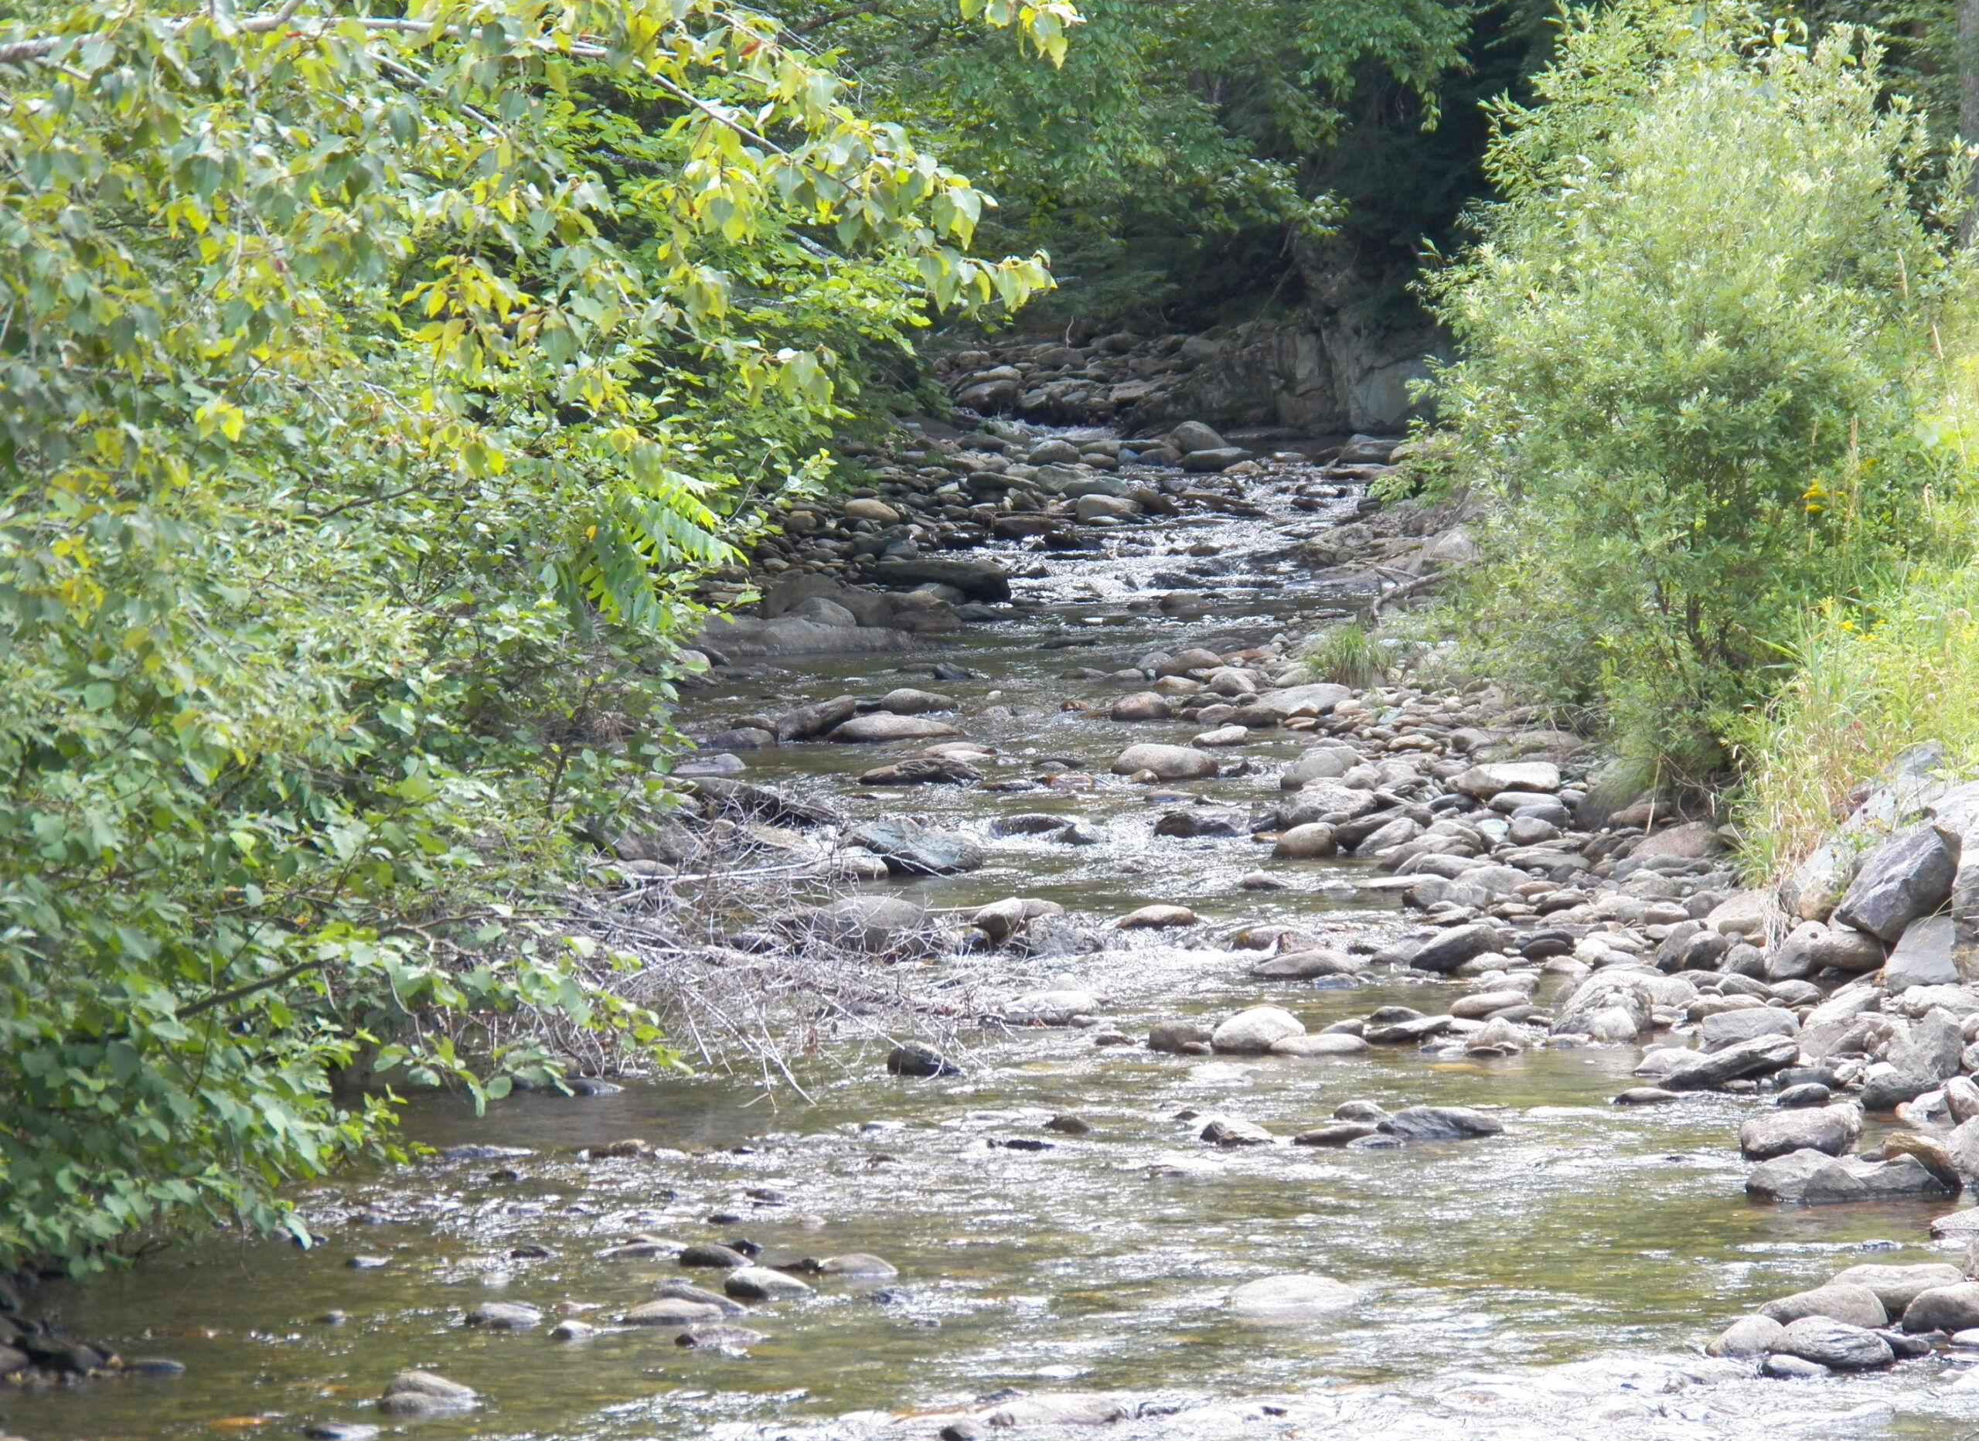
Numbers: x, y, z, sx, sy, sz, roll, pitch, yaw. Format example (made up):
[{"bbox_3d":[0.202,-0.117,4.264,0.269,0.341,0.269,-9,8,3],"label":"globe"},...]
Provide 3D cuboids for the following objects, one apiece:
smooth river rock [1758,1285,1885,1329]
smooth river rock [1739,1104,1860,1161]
[{"bbox_3d":[1.967,1.397,19.020,0.314,0.124,0.212,0,7,0],"label":"smooth river rock"},{"bbox_3d":[2.120,1.083,21.128,0.316,0.159,0.214,0,7,0],"label":"smooth river rock"}]

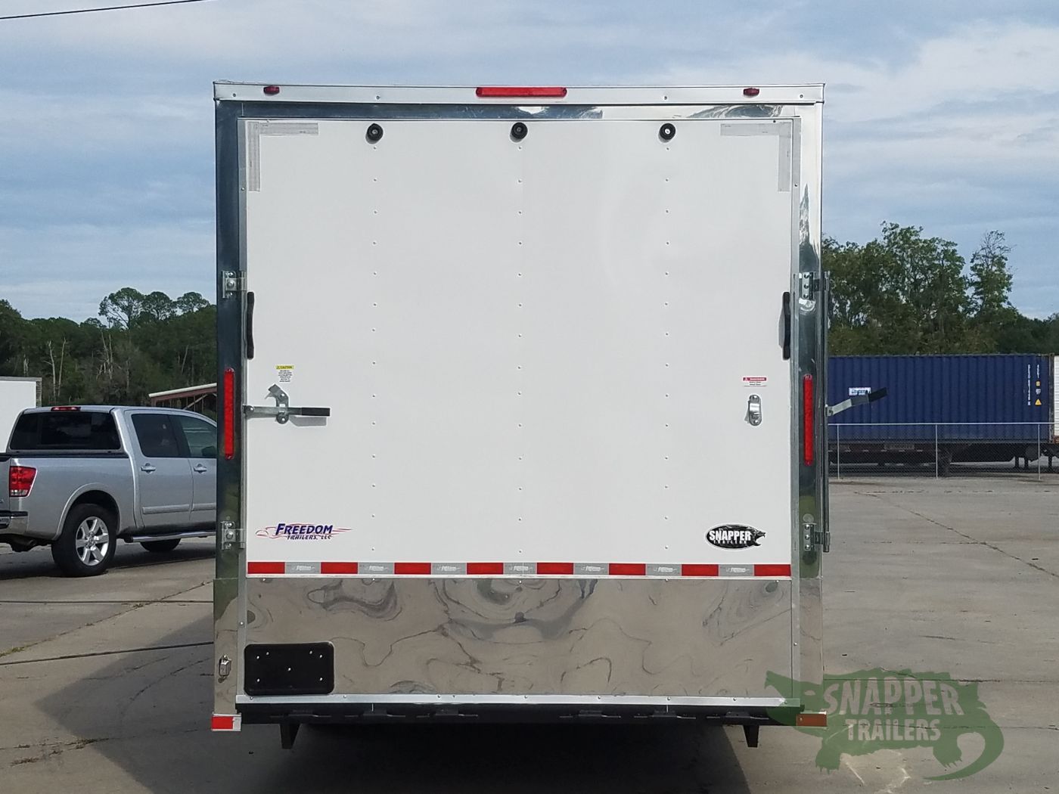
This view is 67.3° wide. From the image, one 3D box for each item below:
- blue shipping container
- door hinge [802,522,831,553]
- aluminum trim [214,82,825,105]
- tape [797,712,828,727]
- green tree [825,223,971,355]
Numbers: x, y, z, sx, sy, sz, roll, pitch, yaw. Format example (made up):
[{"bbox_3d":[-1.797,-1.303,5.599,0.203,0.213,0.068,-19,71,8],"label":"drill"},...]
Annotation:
[{"bbox_3d":[10.800,0.080,26.900,12.190,2.860,2.440,0,-1,3],"label":"blue shipping container"},{"bbox_3d":[1.198,0.589,3.325,0.116,0.124,0.050,0,0,0],"label":"door hinge"},{"bbox_3d":[-0.044,-1.283,3.375,2.580,0.090,0.050,0,0,0],"label":"aluminum trim"},{"bbox_3d":[1.188,1.357,3.345,0.129,0.055,0.010,0,0,0],"label":"tape"},{"bbox_3d":[19.400,-3.200,42.000,8.000,11.900,7.500,0,-1,0],"label":"green tree"}]

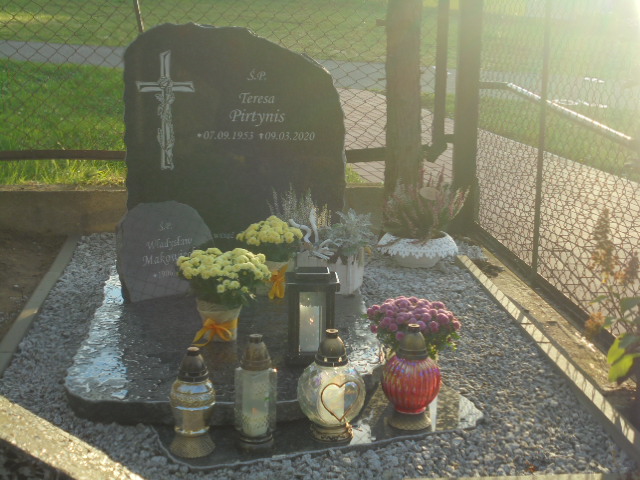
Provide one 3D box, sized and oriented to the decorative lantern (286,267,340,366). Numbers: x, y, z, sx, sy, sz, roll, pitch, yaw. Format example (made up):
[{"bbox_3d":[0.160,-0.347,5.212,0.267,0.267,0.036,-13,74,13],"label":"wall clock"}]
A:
[{"bbox_3d":[-0.022,0.223,3.101,0.154,0.271,0.154,1,13,4],"label":"decorative lantern"}]

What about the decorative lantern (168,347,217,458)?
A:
[{"bbox_3d":[-0.325,0.402,2.632,0.117,0.272,0.117,0,13,0],"label":"decorative lantern"}]

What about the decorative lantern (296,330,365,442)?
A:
[{"bbox_3d":[0.031,0.374,2.717,0.174,0.289,0.174,0,13,0],"label":"decorative lantern"}]

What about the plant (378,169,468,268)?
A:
[{"bbox_3d":[0.450,-0.106,4.632,0.403,0.423,0.403,0,13,0],"label":"plant"}]

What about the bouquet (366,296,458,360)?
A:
[{"bbox_3d":[0.282,0.314,3.093,0.281,0.296,0.281,0,13,0],"label":"bouquet"}]

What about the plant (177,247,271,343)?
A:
[{"bbox_3d":[-0.317,0.164,3.302,0.297,0.295,0.297,0,13,0],"label":"plant"}]

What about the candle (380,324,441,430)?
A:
[{"bbox_3d":[0.250,0.362,2.794,0.161,0.277,0.161,0,13,0],"label":"candle"}]

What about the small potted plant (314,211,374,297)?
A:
[{"bbox_3d":[0.083,0.032,3.865,0.210,0.298,0.170,6,14,24],"label":"small potted plant"}]

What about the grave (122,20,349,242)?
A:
[{"bbox_3d":[-0.353,-0.428,4.376,0.915,0.964,0.100,0,13,0],"label":"grave"}]

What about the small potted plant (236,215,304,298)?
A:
[{"bbox_3d":[-0.179,0.052,3.790,0.245,0.293,0.245,0,13,0],"label":"small potted plant"}]

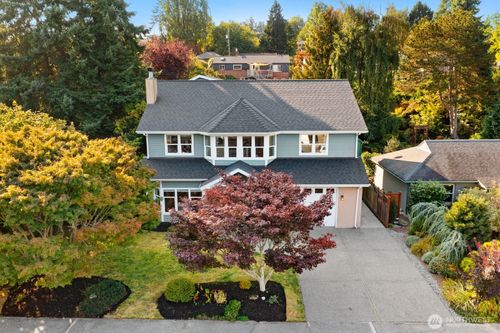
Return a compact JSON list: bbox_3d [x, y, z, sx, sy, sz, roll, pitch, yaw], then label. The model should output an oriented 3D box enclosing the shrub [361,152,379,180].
[{"bbox_3d":[10.350,-0.133,33.559,1.800,2.600,1.800,0,11,0],"label":"shrub"}]

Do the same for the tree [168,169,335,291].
[{"bbox_3d":[0.092,2.402,14.312,6.050,4.750,5.700,0,12,0],"label":"tree"}]

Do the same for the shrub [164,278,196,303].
[{"bbox_3d":[-2.520,4.461,14.093,1.150,0.800,1.100,0,11,0],"label":"shrub"}]

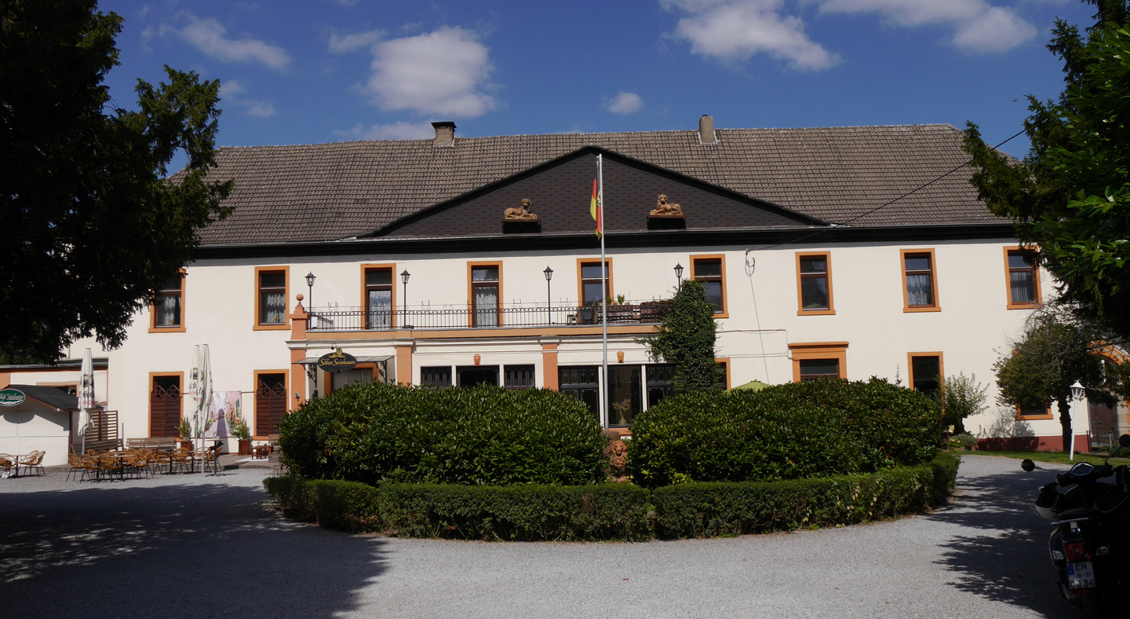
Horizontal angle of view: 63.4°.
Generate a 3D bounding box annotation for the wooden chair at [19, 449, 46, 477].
[{"bbox_3d":[-16.454,4.760,28.300,0.620,0.790,0.600,0,-6,-17],"label":"wooden chair"}]

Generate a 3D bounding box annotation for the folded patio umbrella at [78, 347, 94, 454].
[{"bbox_3d":[-15.230,3.186,29.068,0.450,3.970,0.450,-1,-6,0],"label":"folded patio umbrella"}]

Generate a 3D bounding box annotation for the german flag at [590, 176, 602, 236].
[{"bbox_3d":[0.603,-2.010,17.712,0.240,1.320,0.160,-1,-6,0],"label":"german flag"}]

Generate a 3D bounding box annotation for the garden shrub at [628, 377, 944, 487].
[{"bbox_3d":[3.693,2.169,15.346,5.350,2.000,4.000,-1,-6,0],"label":"garden shrub"}]

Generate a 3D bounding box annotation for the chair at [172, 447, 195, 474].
[{"bbox_3d":[-11.648,4.615,27.900,0.600,0.810,0.620,-6,-7,33],"label":"chair"}]

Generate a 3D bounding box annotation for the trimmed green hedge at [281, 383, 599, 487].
[{"bbox_3d":[-2.074,2.280,15.350,5.480,2.080,4.000,-1,-6,0],"label":"trimmed green hedge"}]

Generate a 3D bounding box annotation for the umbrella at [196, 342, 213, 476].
[{"bbox_3d":[-11.001,3.028,27.867,0.450,3.960,0.450,-1,-6,0],"label":"umbrella"}]

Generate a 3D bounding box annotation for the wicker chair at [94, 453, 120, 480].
[{"bbox_3d":[-13.258,4.581,26.500,0.600,0.780,0.620,-5,-7,30],"label":"wicker chair"}]

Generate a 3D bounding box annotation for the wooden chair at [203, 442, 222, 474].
[{"bbox_3d":[-10.943,4.656,28.397,0.620,0.770,0.600,0,-6,-15],"label":"wooden chair"}]

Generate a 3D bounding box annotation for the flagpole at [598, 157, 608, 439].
[{"bbox_3d":[0.750,0.046,17.492,0.090,6.190,0.090,-1,-6,0],"label":"flagpole"}]

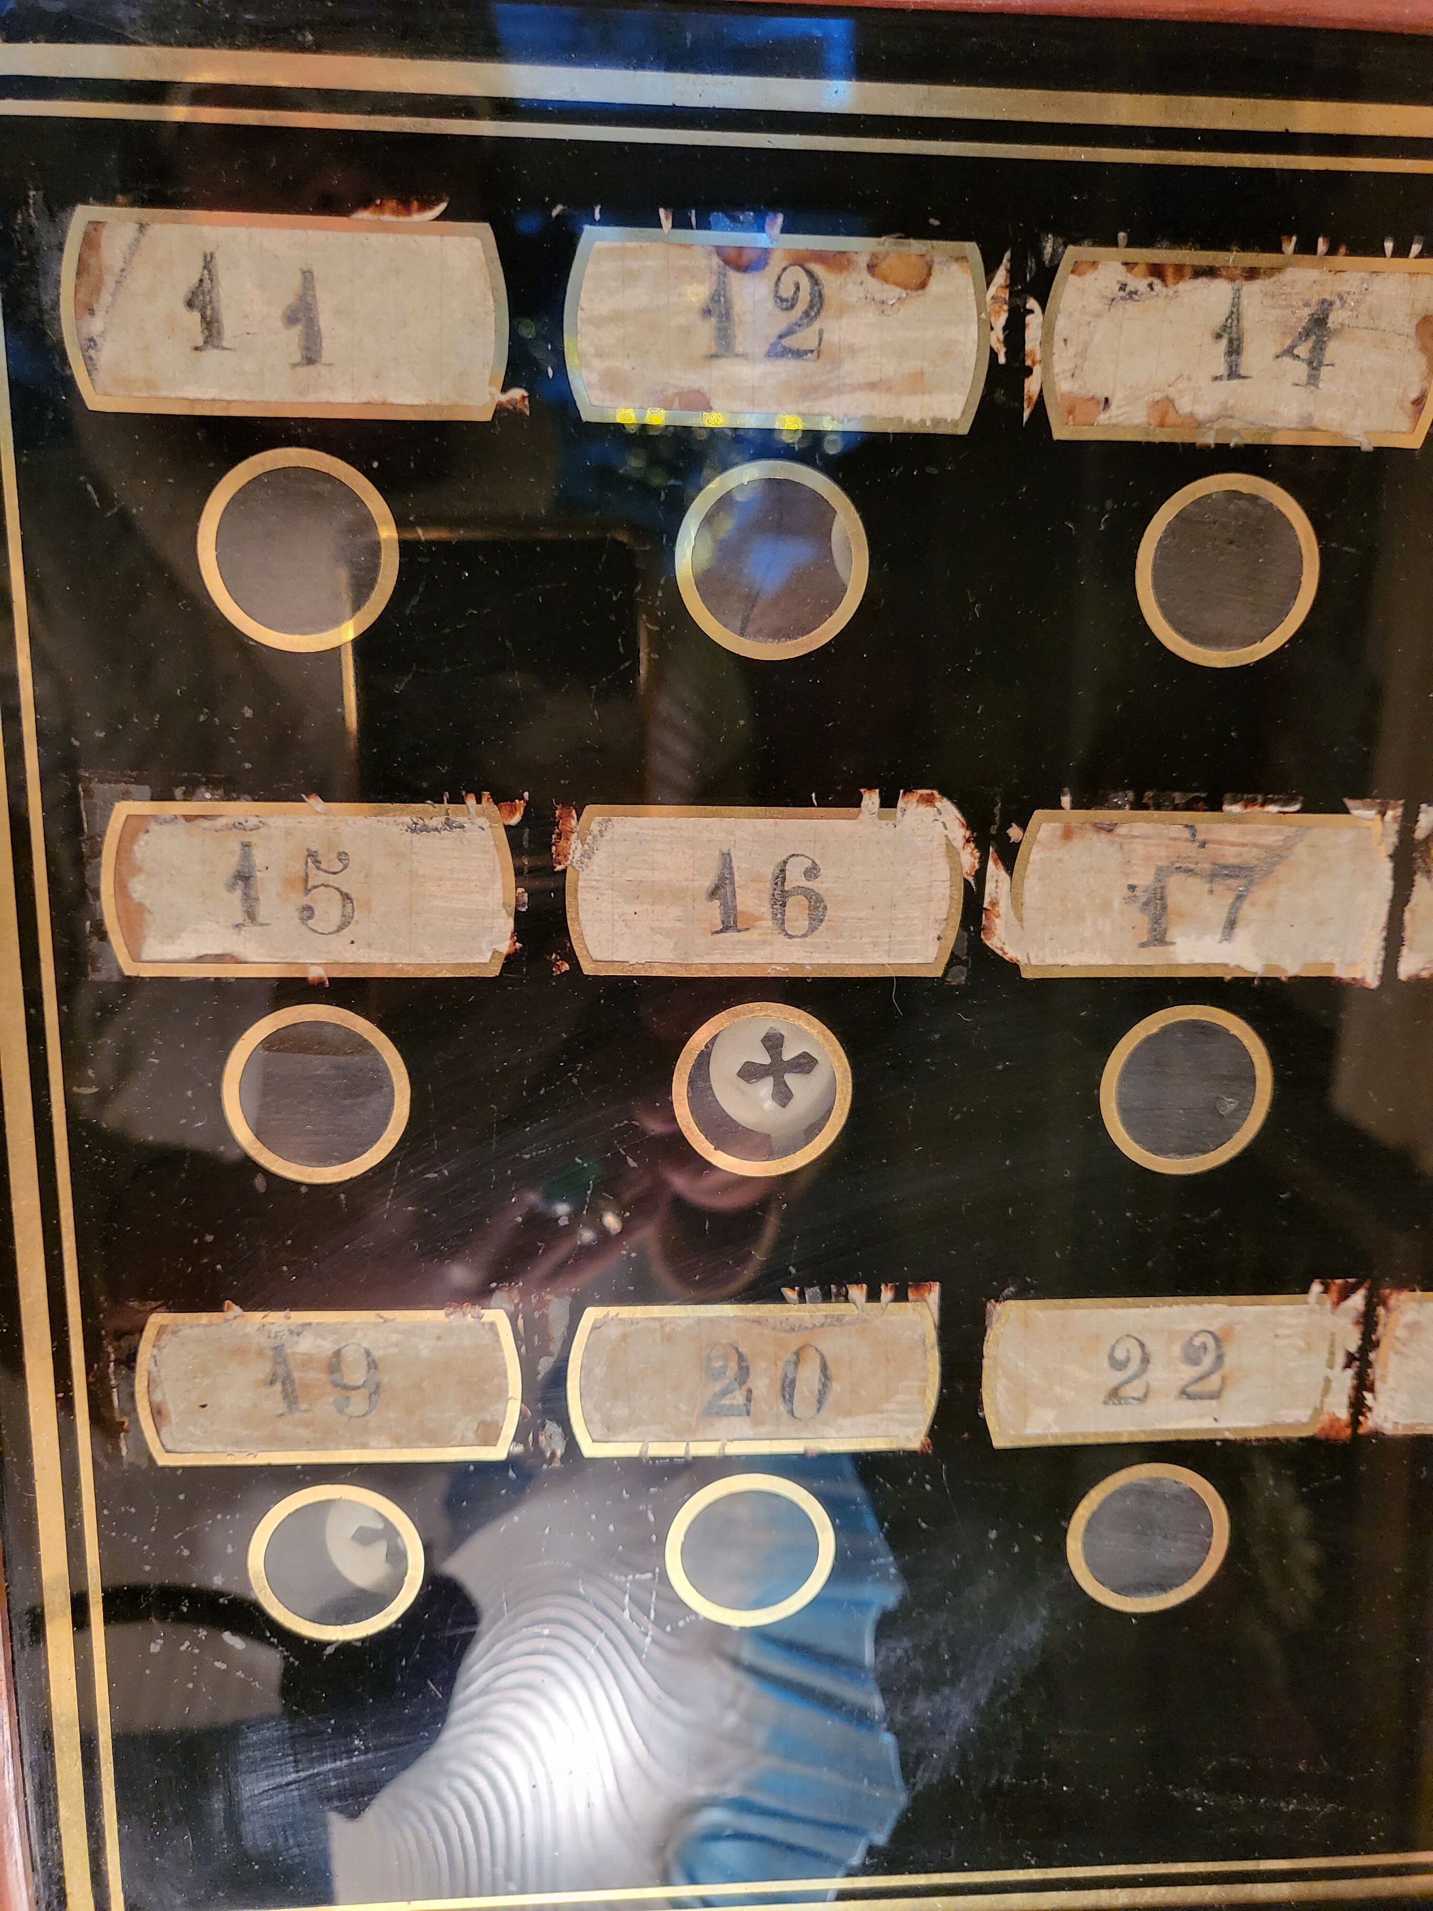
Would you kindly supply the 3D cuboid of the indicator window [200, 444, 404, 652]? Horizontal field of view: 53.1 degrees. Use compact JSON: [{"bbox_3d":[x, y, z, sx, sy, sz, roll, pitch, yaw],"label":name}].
[{"bbox_3d":[-0.053,-0.051,0.181,0.025,0.025,0.004,0,11,-4],"label":"indicator window"}]

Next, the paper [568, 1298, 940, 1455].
[{"bbox_3d":[0.006,0.061,0.207,0.054,0.024,0.003,0,11,-4],"label":"paper"}]

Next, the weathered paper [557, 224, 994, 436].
[{"bbox_3d":[0.008,-0.077,0.178,0.053,0.023,0.003,0,11,-4],"label":"weathered paper"}]

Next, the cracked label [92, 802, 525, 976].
[{"bbox_3d":[-0.053,-0.009,0.189,0.053,0.023,0.003,0,11,-4],"label":"cracked label"}]

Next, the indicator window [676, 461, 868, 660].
[{"bbox_3d":[0.007,-0.051,0.185,0.025,0.025,0.004,0,11,-4],"label":"indicator window"}]

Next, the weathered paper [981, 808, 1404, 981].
[{"bbox_3d":[0.065,-0.008,0.198,0.058,0.024,0.003,0,11,-4],"label":"weathered paper"}]

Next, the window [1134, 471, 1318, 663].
[{"bbox_3d":[0.067,-0.050,0.188,0.025,0.025,0.004,0,11,-4],"label":"window"}]

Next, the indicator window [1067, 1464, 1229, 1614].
[{"bbox_3d":[0.065,0.087,0.214,0.025,0.025,0.004,0,11,-4],"label":"indicator window"}]

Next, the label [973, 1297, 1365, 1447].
[{"bbox_3d":[0.066,0.061,0.210,0.056,0.023,0.003,0,11,-4],"label":"label"}]

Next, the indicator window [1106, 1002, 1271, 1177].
[{"bbox_3d":[0.067,0.019,0.203,0.025,0.025,0.004,0,11,-4],"label":"indicator window"}]

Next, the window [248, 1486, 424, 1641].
[{"bbox_3d":[-0.055,0.088,0.207,0.025,0.025,0.004,0,11,-4],"label":"window"}]

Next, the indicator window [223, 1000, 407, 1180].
[{"bbox_3d":[-0.053,0.019,0.192,0.025,0.025,0.004,0,11,-4],"label":"indicator window"}]

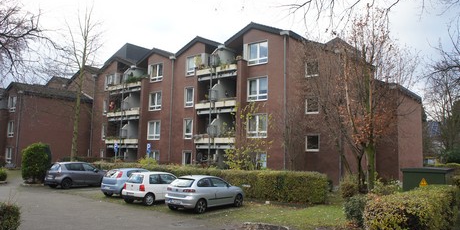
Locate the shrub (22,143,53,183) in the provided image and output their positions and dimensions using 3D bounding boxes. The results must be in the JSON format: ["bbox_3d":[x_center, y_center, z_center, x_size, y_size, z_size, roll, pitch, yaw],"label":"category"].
[{"bbox_3d":[-13.670,3.457,25.259,2.050,2.750,2.050,-3,-7,38],"label":"shrub"}]

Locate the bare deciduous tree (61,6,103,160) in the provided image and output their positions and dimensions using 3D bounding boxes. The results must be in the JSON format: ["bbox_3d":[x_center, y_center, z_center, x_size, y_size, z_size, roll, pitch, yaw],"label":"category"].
[{"bbox_3d":[-12.911,-2.108,31.121,3.300,15.000,3.300,-3,-7,38],"label":"bare deciduous tree"}]

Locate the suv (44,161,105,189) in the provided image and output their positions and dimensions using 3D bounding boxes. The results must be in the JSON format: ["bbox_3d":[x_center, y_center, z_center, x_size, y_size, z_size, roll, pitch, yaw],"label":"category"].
[{"bbox_3d":[-10.461,4.063,24.805,1.840,1.640,4.340,-3,-7,38],"label":"suv"}]

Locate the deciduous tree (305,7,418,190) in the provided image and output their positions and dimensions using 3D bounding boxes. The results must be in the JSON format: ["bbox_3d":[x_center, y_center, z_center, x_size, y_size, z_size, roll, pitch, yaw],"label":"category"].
[{"bbox_3d":[8.772,-1.049,23.324,7.000,12.100,6.800,-3,-7,39],"label":"deciduous tree"}]

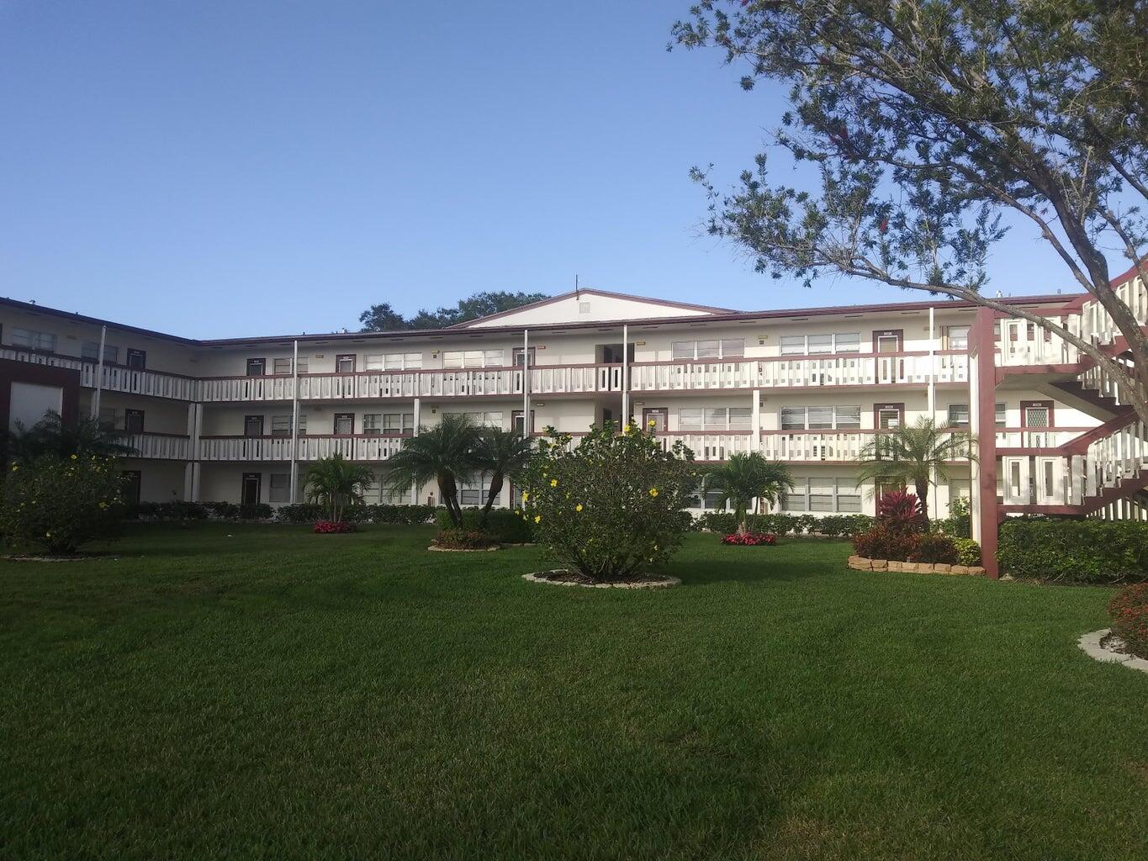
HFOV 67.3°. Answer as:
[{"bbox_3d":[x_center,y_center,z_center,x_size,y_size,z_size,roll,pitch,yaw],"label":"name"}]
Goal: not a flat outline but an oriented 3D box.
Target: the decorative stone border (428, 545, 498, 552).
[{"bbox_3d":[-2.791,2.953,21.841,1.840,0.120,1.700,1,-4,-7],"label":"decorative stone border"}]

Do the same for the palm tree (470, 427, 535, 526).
[{"bbox_3d":[-1.872,1.362,21.904,1.700,2.800,1.650,1,-4,-5],"label":"palm tree"}]

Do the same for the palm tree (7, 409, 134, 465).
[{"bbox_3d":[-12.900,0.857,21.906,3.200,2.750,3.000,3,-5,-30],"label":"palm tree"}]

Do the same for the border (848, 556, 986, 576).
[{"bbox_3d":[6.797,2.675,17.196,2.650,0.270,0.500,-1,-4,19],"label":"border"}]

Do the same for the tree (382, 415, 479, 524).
[{"bbox_3d":[-3.670,1.148,21.892,2.450,3.150,2.400,1,-4,-9],"label":"tree"}]

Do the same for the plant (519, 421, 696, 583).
[{"bbox_3d":[0.560,1.220,14.908,2.950,2.680,2.800,1,-4,2],"label":"plant"}]

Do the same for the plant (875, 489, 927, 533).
[{"bbox_3d":[6.854,1.782,18.062,1.030,1.100,1.000,-1,-4,21],"label":"plant"}]

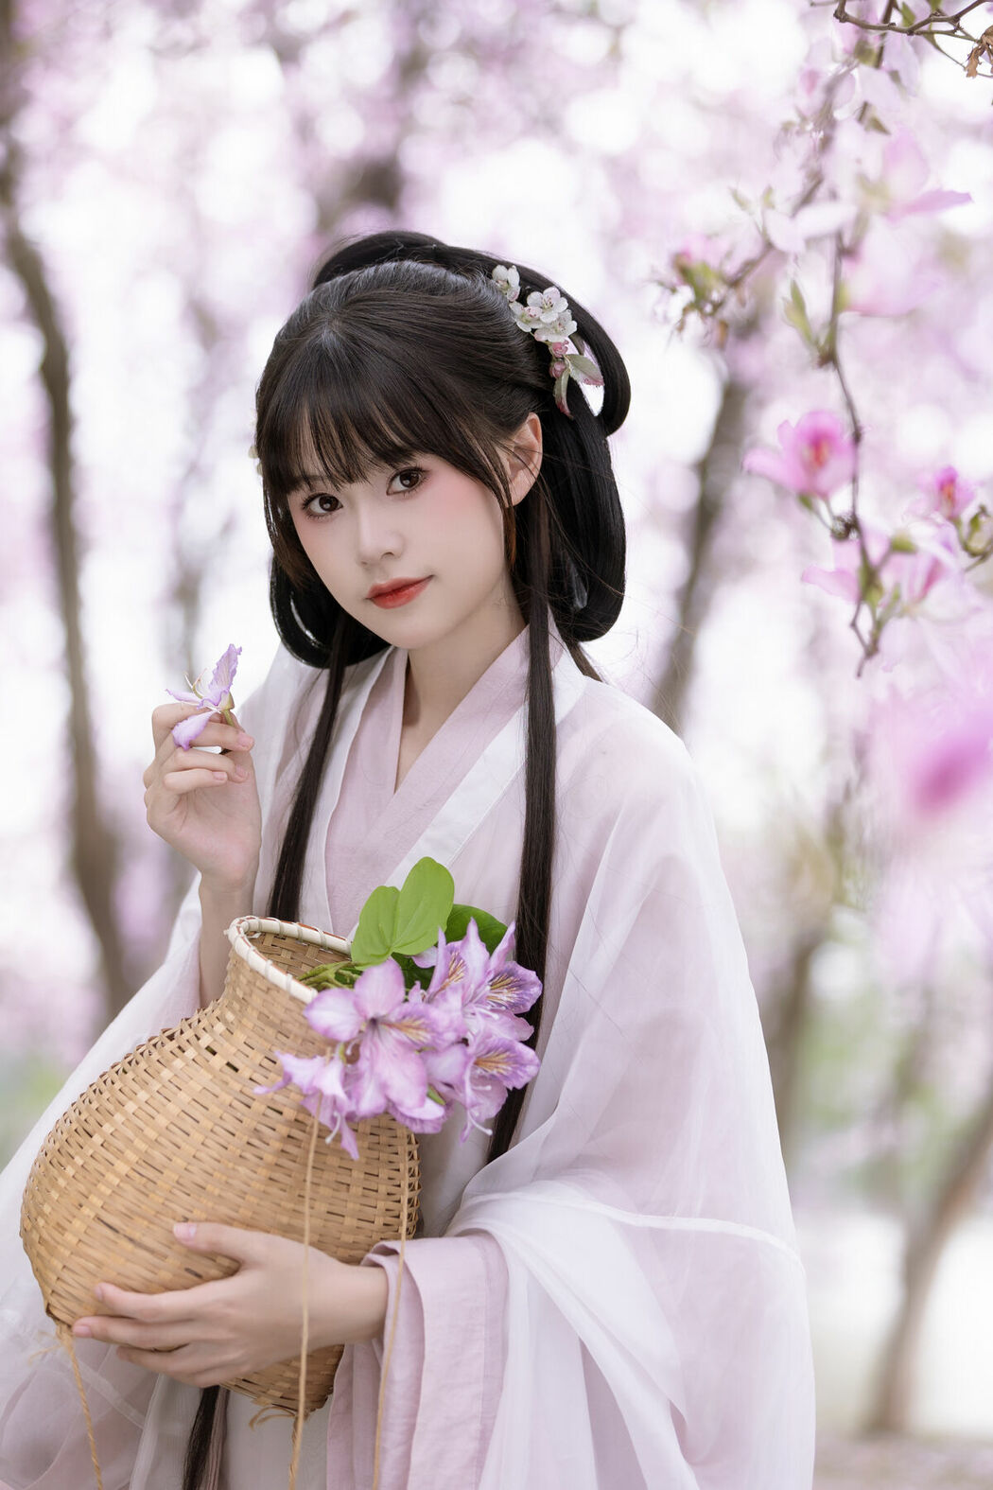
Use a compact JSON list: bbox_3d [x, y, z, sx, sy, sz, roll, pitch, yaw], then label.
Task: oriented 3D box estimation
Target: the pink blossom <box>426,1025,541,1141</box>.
[{"bbox_3d":[-0.008,0.207,2.230,0.070,0.072,0.062,1,2,-34],"label":"pink blossom"}]

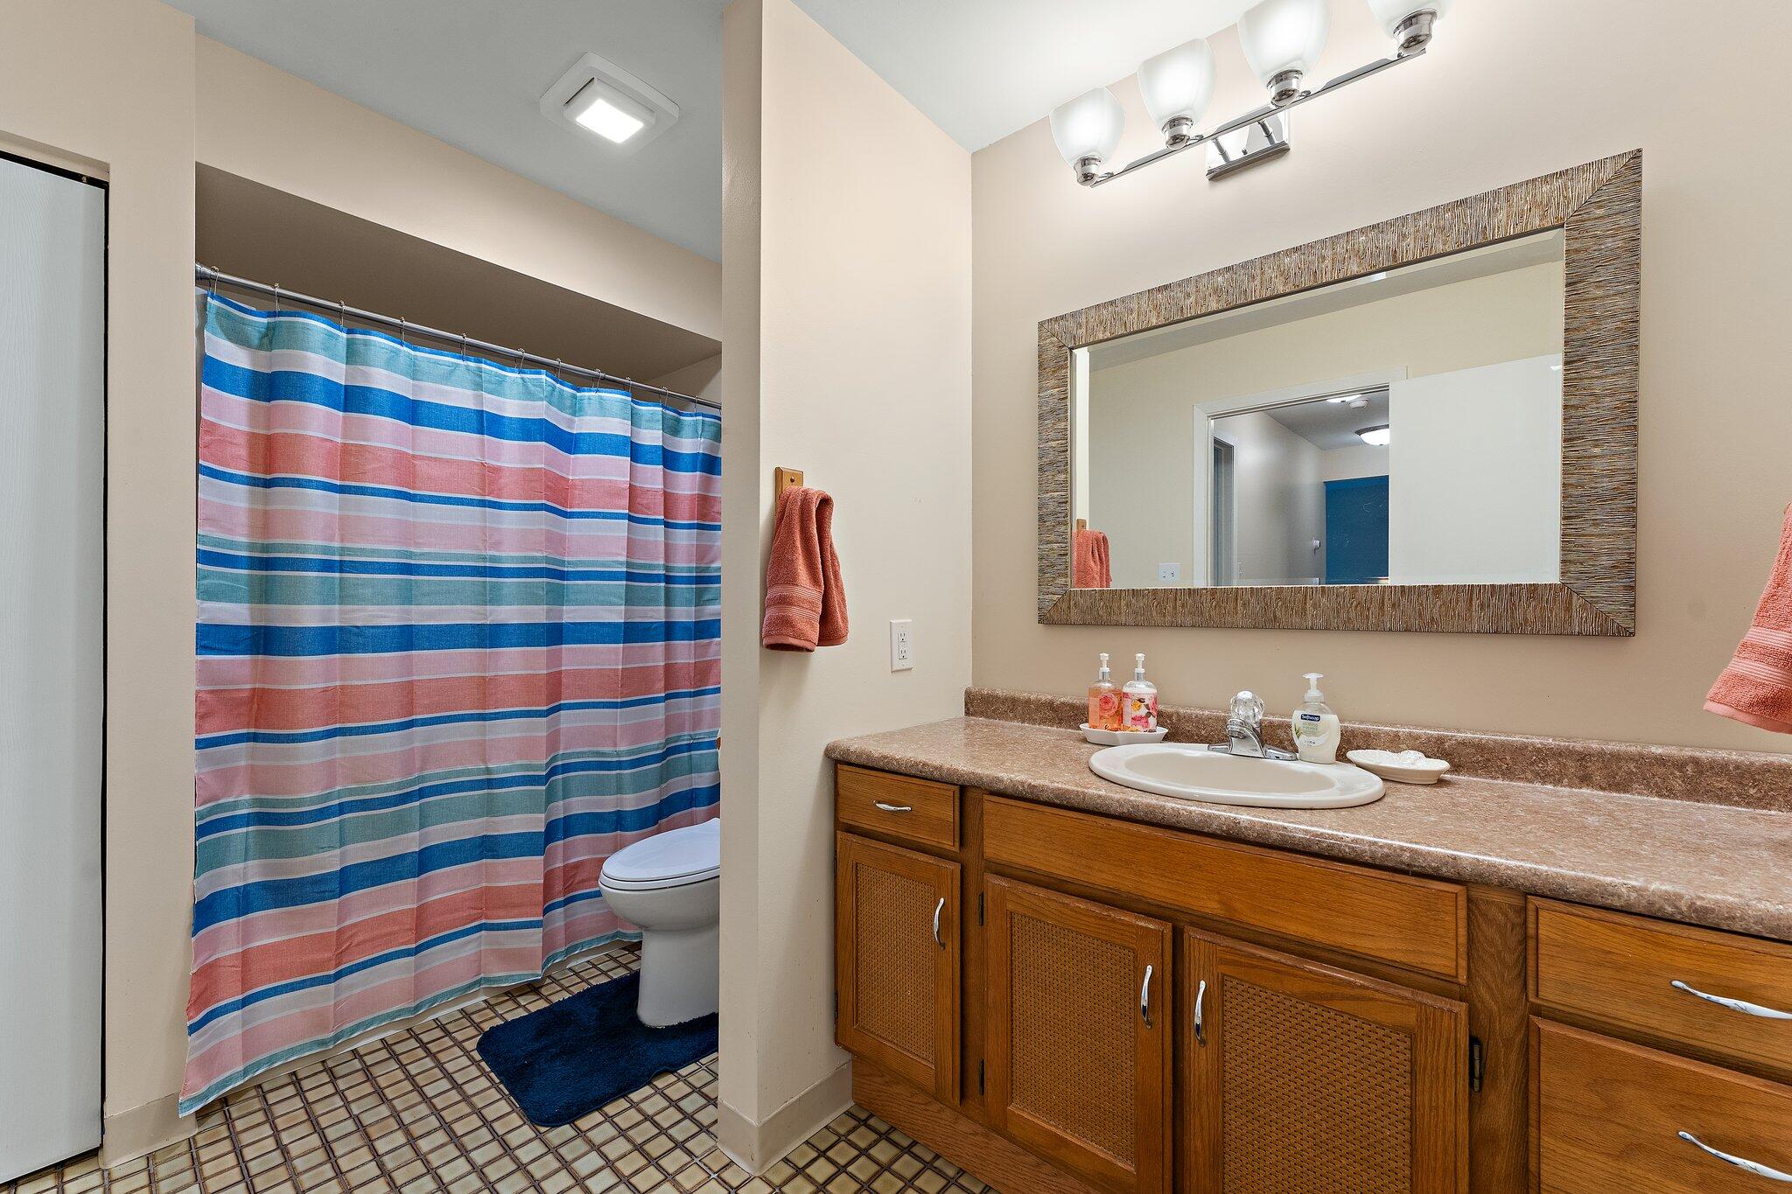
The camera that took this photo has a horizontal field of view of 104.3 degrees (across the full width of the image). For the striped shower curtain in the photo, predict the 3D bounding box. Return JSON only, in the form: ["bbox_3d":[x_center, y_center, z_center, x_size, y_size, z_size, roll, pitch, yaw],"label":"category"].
[{"bbox_3d":[-1.087,0.206,2.072,0.170,1.815,1.430,-1,-1,40],"label":"striped shower curtain"}]

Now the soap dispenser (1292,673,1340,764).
[{"bbox_3d":[0.811,0.232,1.339,0.080,0.168,0.047,-1,-1,27],"label":"soap dispenser"}]

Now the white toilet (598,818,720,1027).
[{"bbox_3d":[-0.510,0.773,2.110,0.450,0.770,0.740,-1,-1,40],"label":"white toilet"}]

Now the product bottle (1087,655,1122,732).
[{"bbox_3d":[0.497,0.230,1.653,0.068,0.190,0.060,0,-1,10],"label":"product bottle"}]

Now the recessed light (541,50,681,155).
[{"bbox_3d":[-0.746,-1.267,1.815,0.270,0.032,0.247,-1,-1,40],"label":"recessed light"}]

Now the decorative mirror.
[{"bbox_3d":[0.806,-0.331,1.503,1.094,0.796,0.032,-1,-1,40],"label":"decorative mirror"}]

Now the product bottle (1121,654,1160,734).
[{"bbox_3d":[0.564,0.228,1.606,0.068,0.191,0.060,0,-1,8],"label":"product bottle"}]

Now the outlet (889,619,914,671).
[{"bbox_3d":[0.019,0.123,1.748,0.008,0.126,0.081,-1,-1,40],"label":"outlet"}]

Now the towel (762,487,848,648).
[{"bbox_3d":[-0.166,-0.063,1.409,0.148,0.335,0.135,-1,-1,40],"label":"towel"}]

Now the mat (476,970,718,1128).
[{"bbox_3d":[-0.738,1.147,1.839,0.520,0.022,0.560,-1,-1,45],"label":"mat"}]

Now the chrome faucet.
[{"bbox_3d":[0.683,0.255,1.367,0.163,0.125,0.140,-1,-1,40],"label":"chrome faucet"}]

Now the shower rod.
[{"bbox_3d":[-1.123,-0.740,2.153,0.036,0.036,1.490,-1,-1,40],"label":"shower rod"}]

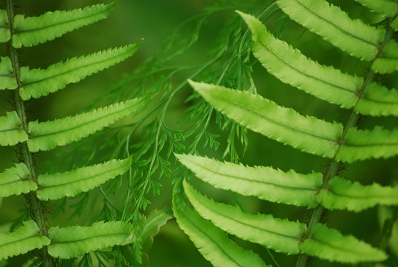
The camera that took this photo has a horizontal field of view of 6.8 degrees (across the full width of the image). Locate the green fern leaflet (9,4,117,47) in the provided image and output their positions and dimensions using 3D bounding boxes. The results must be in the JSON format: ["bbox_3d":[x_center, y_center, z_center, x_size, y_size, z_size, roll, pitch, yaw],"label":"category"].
[{"bbox_3d":[-0.057,-0.046,1.420,0.046,0.014,0.012,-8,-15,0],"label":"green fern leaflet"}]

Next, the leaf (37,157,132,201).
[{"bbox_3d":[-0.046,0.018,1.360,0.043,0.007,0.013,-18,73,-11],"label":"leaf"}]

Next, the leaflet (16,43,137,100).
[{"bbox_3d":[-0.048,-0.029,1.370,0.055,0.007,0.015,-21,74,-9],"label":"leaflet"}]

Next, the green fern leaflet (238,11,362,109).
[{"bbox_3d":[0.039,-0.030,1.350,0.062,0.011,0.021,35,76,3],"label":"green fern leaflet"}]

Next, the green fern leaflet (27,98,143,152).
[{"bbox_3d":[-0.046,-0.004,1.400,0.053,0.012,0.012,-14,-15,0],"label":"green fern leaflet"}]

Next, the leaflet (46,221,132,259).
[{"bbox_3d":[-0.044,0.044,1.360,0.036,0.015,0.007,-3,-18,-14],"label":"leaflet"}]

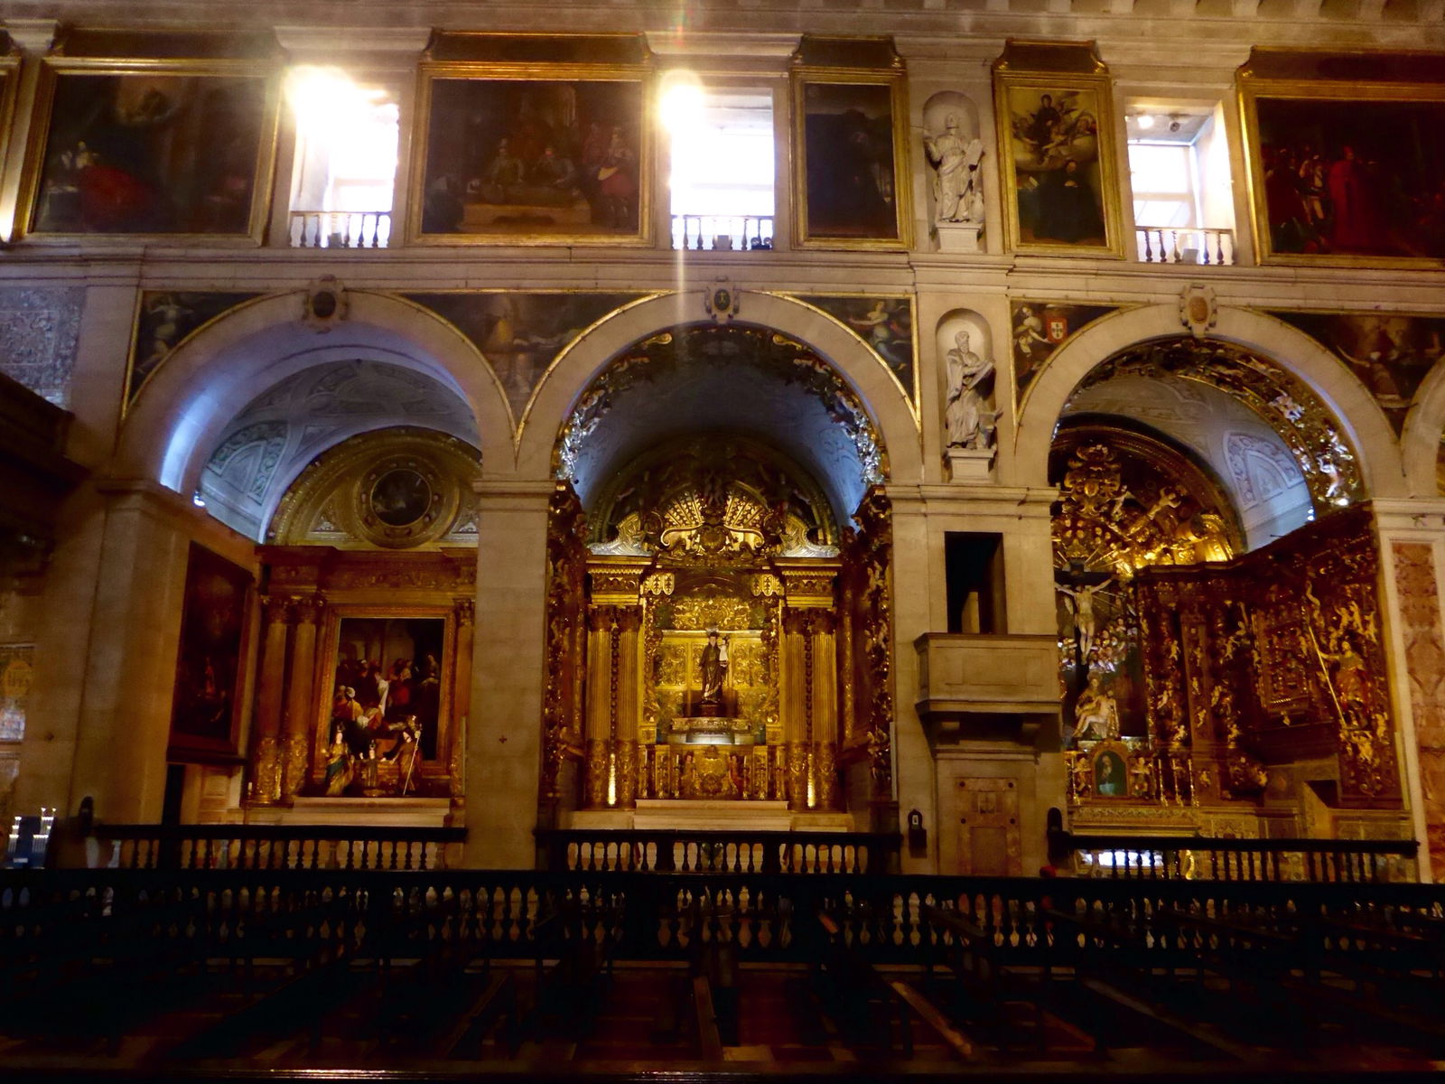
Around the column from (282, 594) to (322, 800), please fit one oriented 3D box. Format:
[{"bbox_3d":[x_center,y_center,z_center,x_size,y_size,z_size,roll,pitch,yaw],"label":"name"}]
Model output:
[{"bbox_3d":[-7.327,2.670,17.466,0.504,3.543,0.504,0,-12,-1],"label":"column"}]

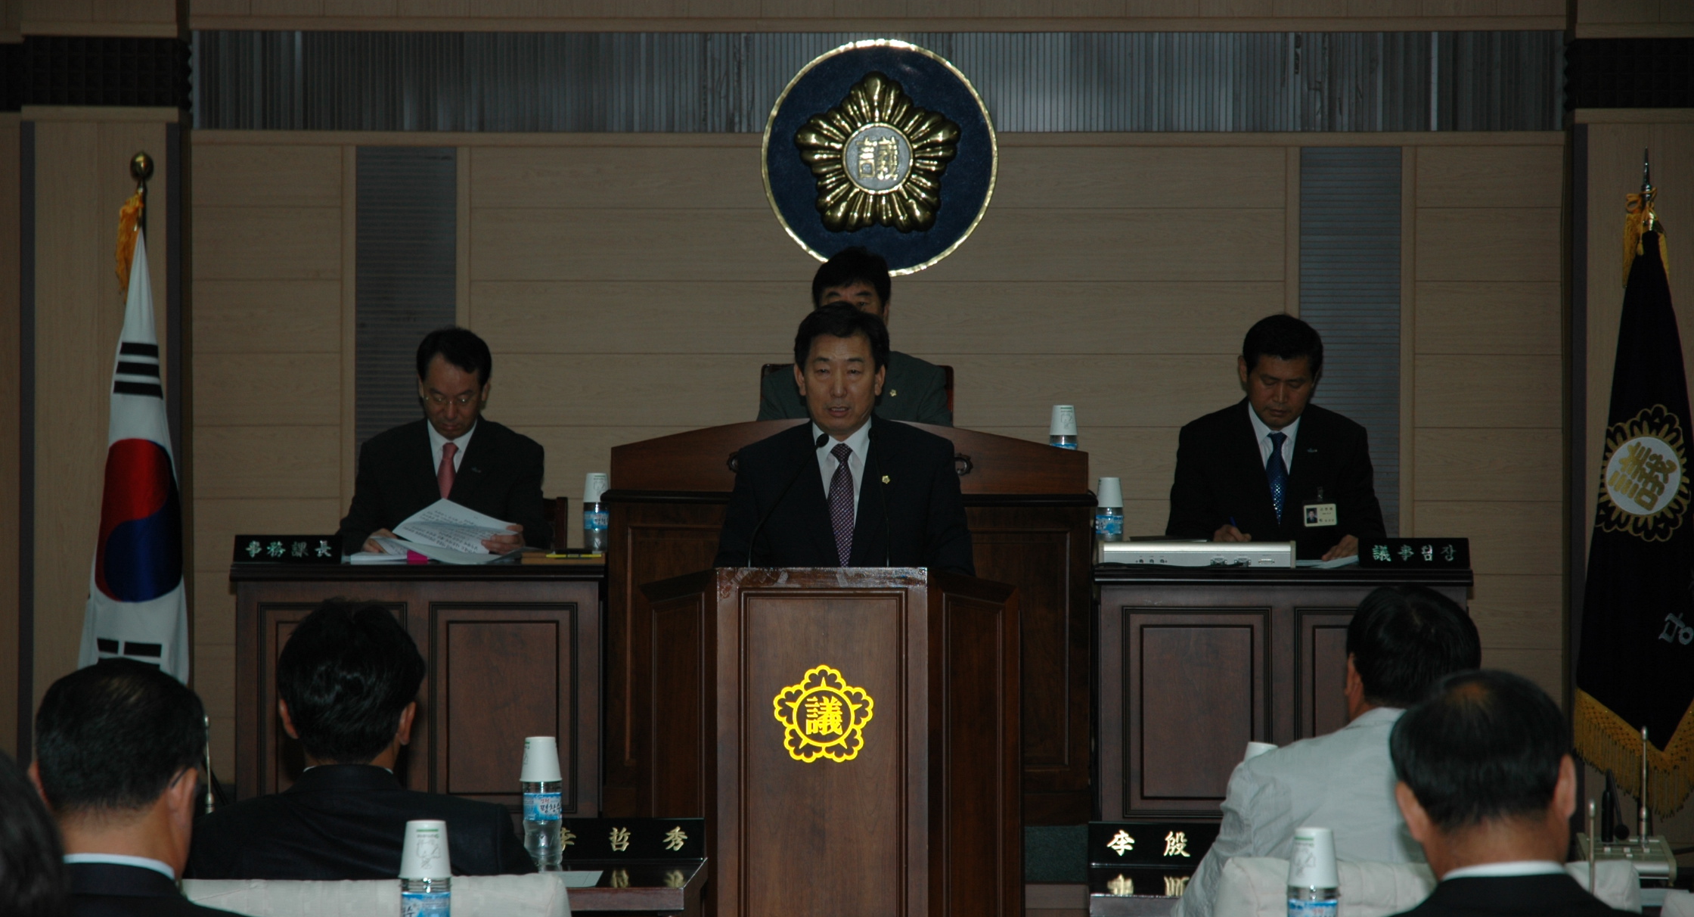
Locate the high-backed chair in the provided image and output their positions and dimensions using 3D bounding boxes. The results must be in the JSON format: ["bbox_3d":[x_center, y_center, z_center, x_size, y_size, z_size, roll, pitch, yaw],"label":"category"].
[{"bbox_3d":[0.025,0.248,13.150,0.590,1.040,0.650,0,1,2],"label":"high-backed chair"}]

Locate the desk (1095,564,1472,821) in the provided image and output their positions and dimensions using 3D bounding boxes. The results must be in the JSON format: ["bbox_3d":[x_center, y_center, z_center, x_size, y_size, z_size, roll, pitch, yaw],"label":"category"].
[{"bbox_3d":[1.143,0.621,12.814,0.955,0.700,0.620,0,0,1],"label":"desk"}]

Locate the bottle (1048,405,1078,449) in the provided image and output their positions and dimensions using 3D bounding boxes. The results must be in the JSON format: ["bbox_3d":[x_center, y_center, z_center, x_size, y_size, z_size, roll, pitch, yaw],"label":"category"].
[{"bbox_3d":[0.556,-0.029,12.600,0.068,0.214,0.068,0,1,2],"label":"bottle"}]

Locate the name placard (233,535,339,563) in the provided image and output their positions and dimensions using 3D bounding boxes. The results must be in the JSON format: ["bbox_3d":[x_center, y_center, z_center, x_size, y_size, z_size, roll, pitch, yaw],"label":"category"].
[{"bbox_3d":[-1.425,0.233,12.572,0.272,0.074,0.070,0,0,1],"label":"name placard"}]

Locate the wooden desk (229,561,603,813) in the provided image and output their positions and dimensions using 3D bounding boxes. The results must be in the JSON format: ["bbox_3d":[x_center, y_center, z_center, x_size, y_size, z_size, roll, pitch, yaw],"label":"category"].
[{"bbox_3d":[-1.035,0.595,12.250,0.920,0.700,0.600,0,1,2],"label":"wooden desk"}]

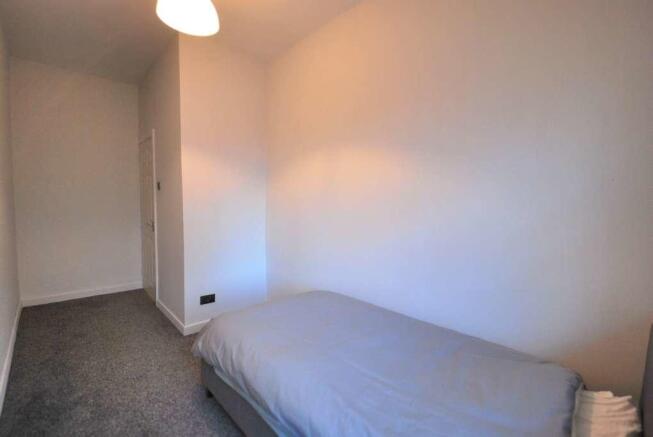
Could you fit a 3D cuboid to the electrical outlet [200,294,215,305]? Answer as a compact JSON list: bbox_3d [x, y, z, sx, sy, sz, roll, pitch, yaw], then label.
[{"bbox_3d":[-1.167,0.804,2.688,0.146,0.086,0.012,-2,5,-44],"label":"electrical outlet"}]

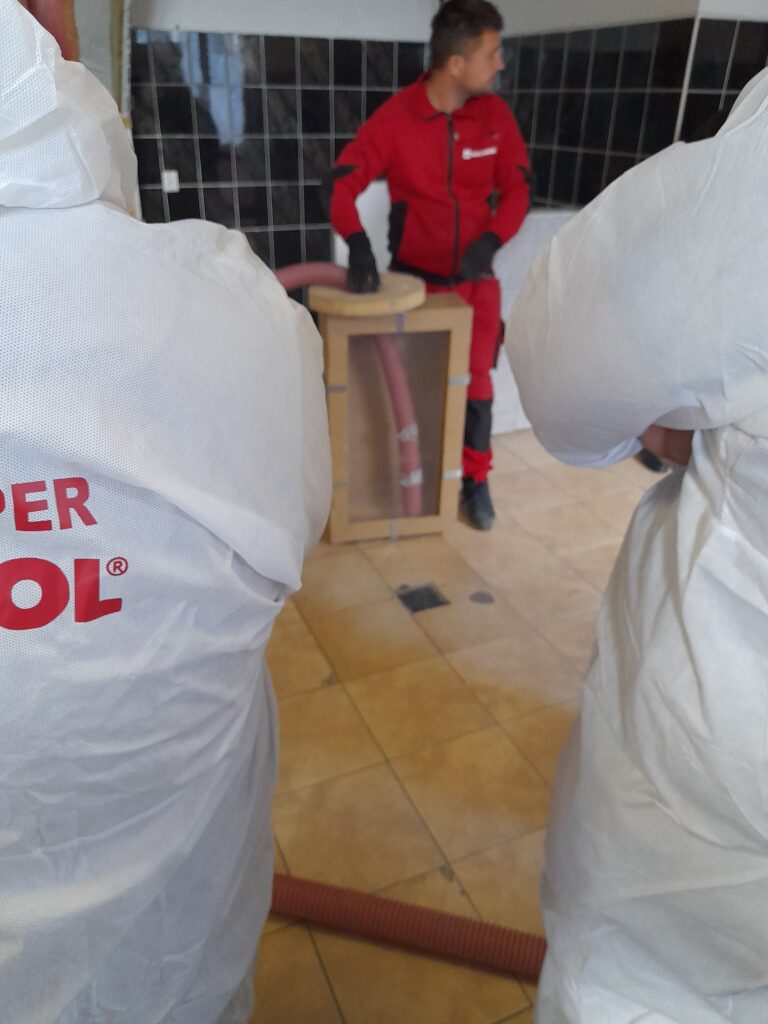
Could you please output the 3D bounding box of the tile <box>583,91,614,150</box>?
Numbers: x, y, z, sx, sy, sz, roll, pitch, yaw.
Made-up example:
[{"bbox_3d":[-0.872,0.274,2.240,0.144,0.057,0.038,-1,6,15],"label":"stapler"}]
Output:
[{"bbox_3d":[0.989,-1.795,3.403,0.010,0.250,0.200,-11,31,-21],"label":"tile"}]

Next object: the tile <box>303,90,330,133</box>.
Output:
[{"bbox_3d":[-0.401,-2.341,4.335,0.198,0.248,0.010,-11,31,-21],"label":"tile"}]

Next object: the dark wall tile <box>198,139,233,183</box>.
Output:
[{"bbox_3d":[-0.960,-2.008,4.234,0.198,0.248,0.010,-11,31,-21],"label":"dark wall tile"}]

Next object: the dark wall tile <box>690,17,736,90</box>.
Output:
[{"bbox_3d":[1.331,-1.851,3.003,0.198,0.248,0.010,-11,31,-21],"label":"dark wall tile"}]

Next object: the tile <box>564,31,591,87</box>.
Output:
[{"bbox_3d":[0.923,-2.139,3.503,0.010,0.248,0.198,-13,32,-23],"label":"tile"}]

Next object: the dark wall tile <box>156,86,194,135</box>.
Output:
[{"bbox_3d":[-1.137,-2.186,4.031,0.200,0.250,0.010,-11,31,-21],"label":"dark wall tile"}]

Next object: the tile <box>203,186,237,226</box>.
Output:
[{"bbox_3d":[-0.964,-1.787,4.355,0.198,0.248,0.010,-11,31,-21],"label":"tile"}]

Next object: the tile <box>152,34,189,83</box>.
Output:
[{"bbox_3d":[-1.142,-2.423,3.936,0.200,0.250,0.010,-11,31,-21],"label":"tile"}]

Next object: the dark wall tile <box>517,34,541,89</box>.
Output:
[{"bbox_3d":[0.746,-2.280,3.767,0.010,0.242,0.200,-11,31,-21],"label":"dark wall tile"}]

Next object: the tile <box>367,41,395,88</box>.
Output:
[{"bbox_3d":[-0.026,-2.626,4.353,0.200,0.242,0.010,-11,31,-21],"label":"tile"}]

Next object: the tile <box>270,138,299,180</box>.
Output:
[{"bbox_3d":[-0.593,-2.091,4.403,0.200,0.250,0.010,-11,31,-21],"label":"tile"}]

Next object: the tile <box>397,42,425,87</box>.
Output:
[{"bbox_3d":[0.158,-2.663,4.426,0.200,0.242,0.010,-11,31,-21],"label":"tile"}]

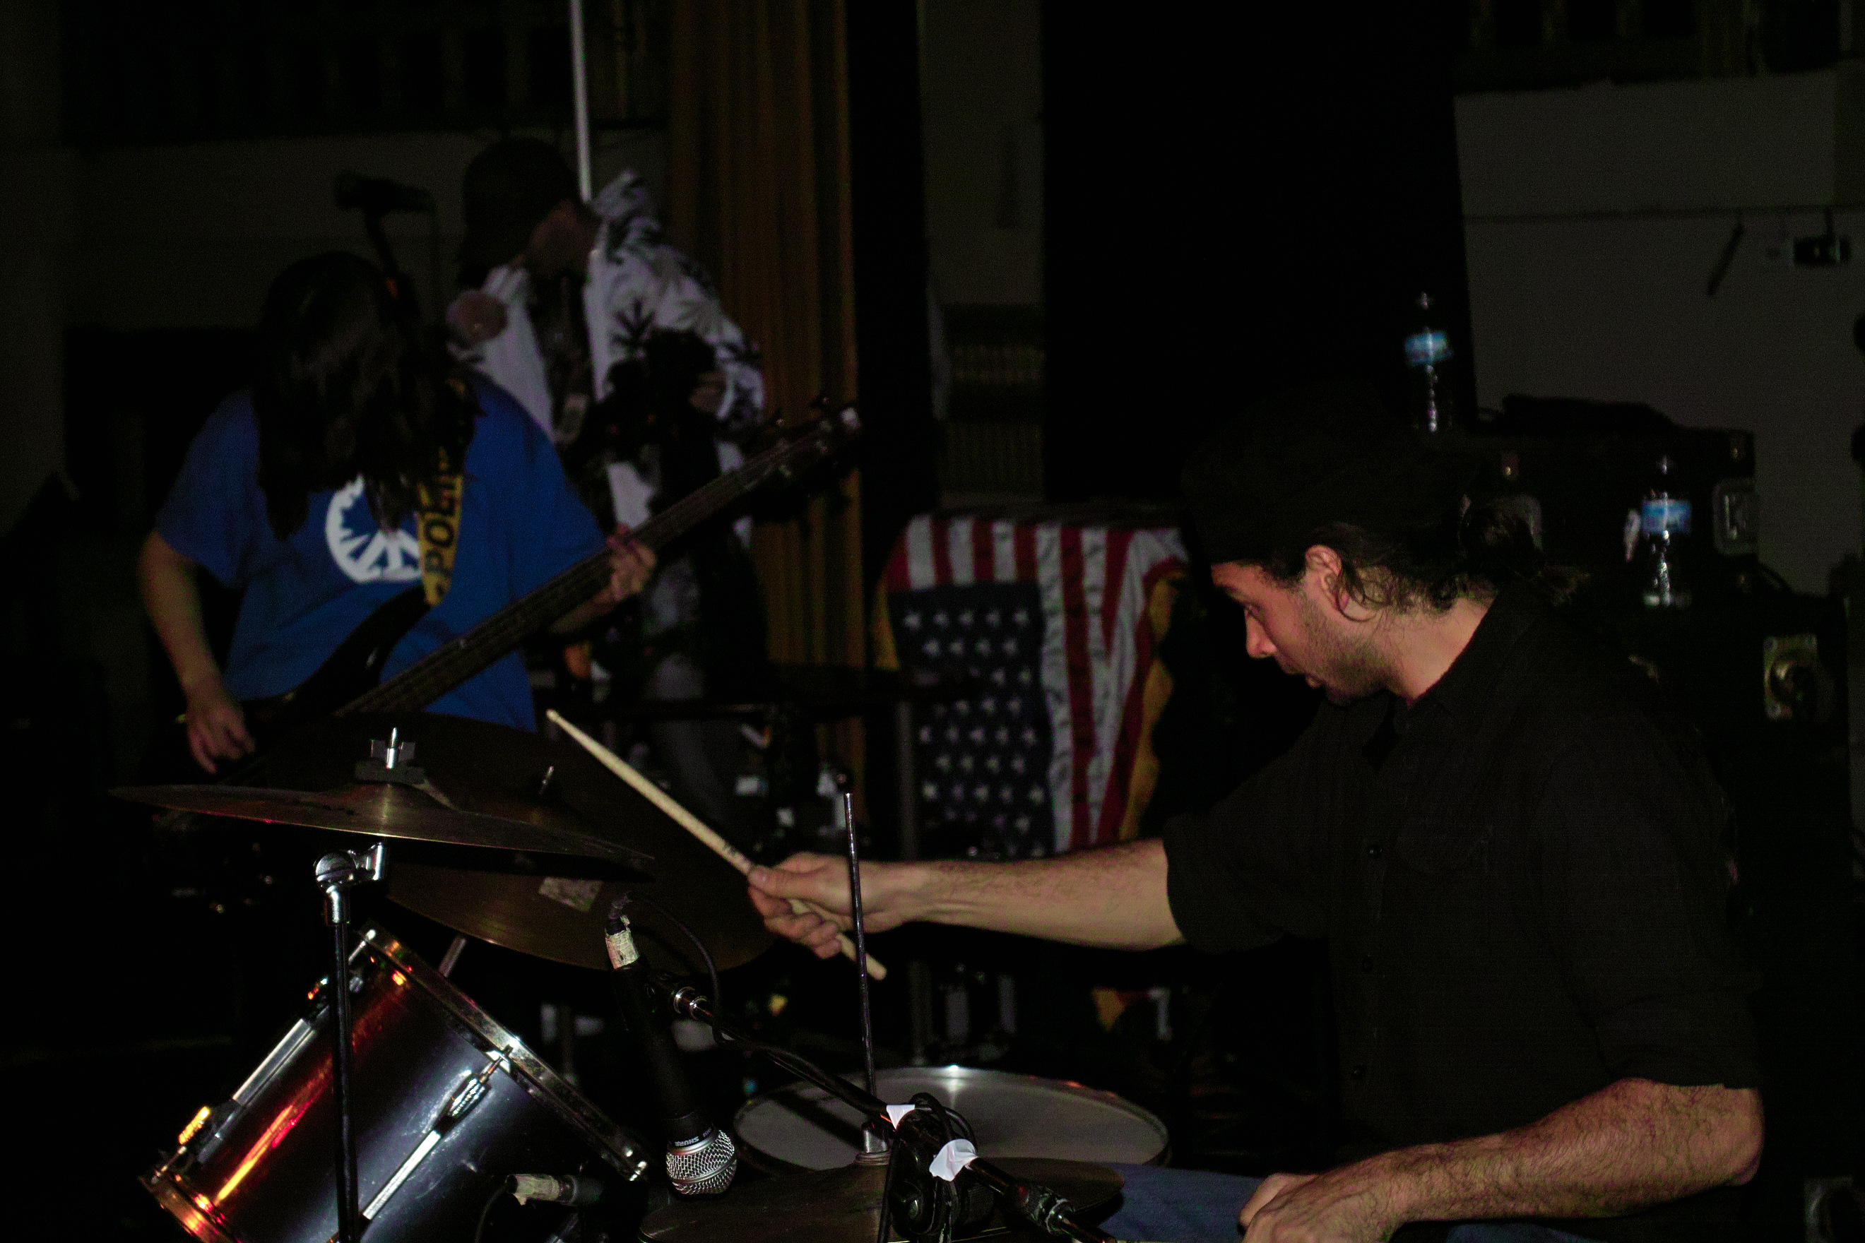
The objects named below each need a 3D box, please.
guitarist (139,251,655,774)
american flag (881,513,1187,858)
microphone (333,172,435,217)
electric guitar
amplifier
[{"bbox_3d":[-0.645,0.298,5.520,0.640,1.520,0.480,-2,4,-3],"label":"guitarist"},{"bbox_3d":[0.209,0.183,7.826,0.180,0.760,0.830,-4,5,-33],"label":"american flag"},{"bbox_3d":[-0.741,-0.577,5.950,0.158,0.054,0.054,8,2,-12],"label":"microphone"},{"bbox_3d":[-0.542,0.033,5.450,1.130,0.320,0.085,-31,-3,12],"label":"electric guitar"},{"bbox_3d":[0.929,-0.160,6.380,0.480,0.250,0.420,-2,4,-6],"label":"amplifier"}]

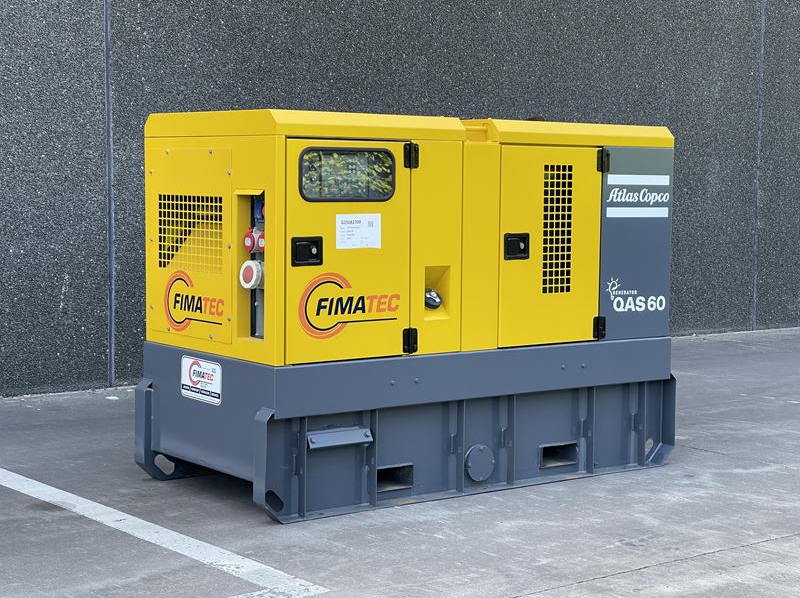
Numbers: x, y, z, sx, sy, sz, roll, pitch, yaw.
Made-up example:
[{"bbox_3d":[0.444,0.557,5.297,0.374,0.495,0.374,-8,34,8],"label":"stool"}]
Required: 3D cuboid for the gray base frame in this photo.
[{"bbox_3d":[0.080,0.493,6.826,2.328,0.615,1.069,-3,6,-38],"label":"gray base frame"}]

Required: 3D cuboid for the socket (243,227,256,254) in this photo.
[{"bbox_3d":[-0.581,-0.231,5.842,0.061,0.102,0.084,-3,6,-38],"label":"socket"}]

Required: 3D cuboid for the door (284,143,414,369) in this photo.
[{"bbox_3d":[-0.207,-0.196,5.889,0.610,0.881,0.049,-3,6,-38],"label":"door"}]

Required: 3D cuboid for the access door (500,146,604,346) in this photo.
[{"bbox_3d":[0.666,-0.238,6.561,0.618,0.883,0.049,-3,6,-38],"label":"access door"}]

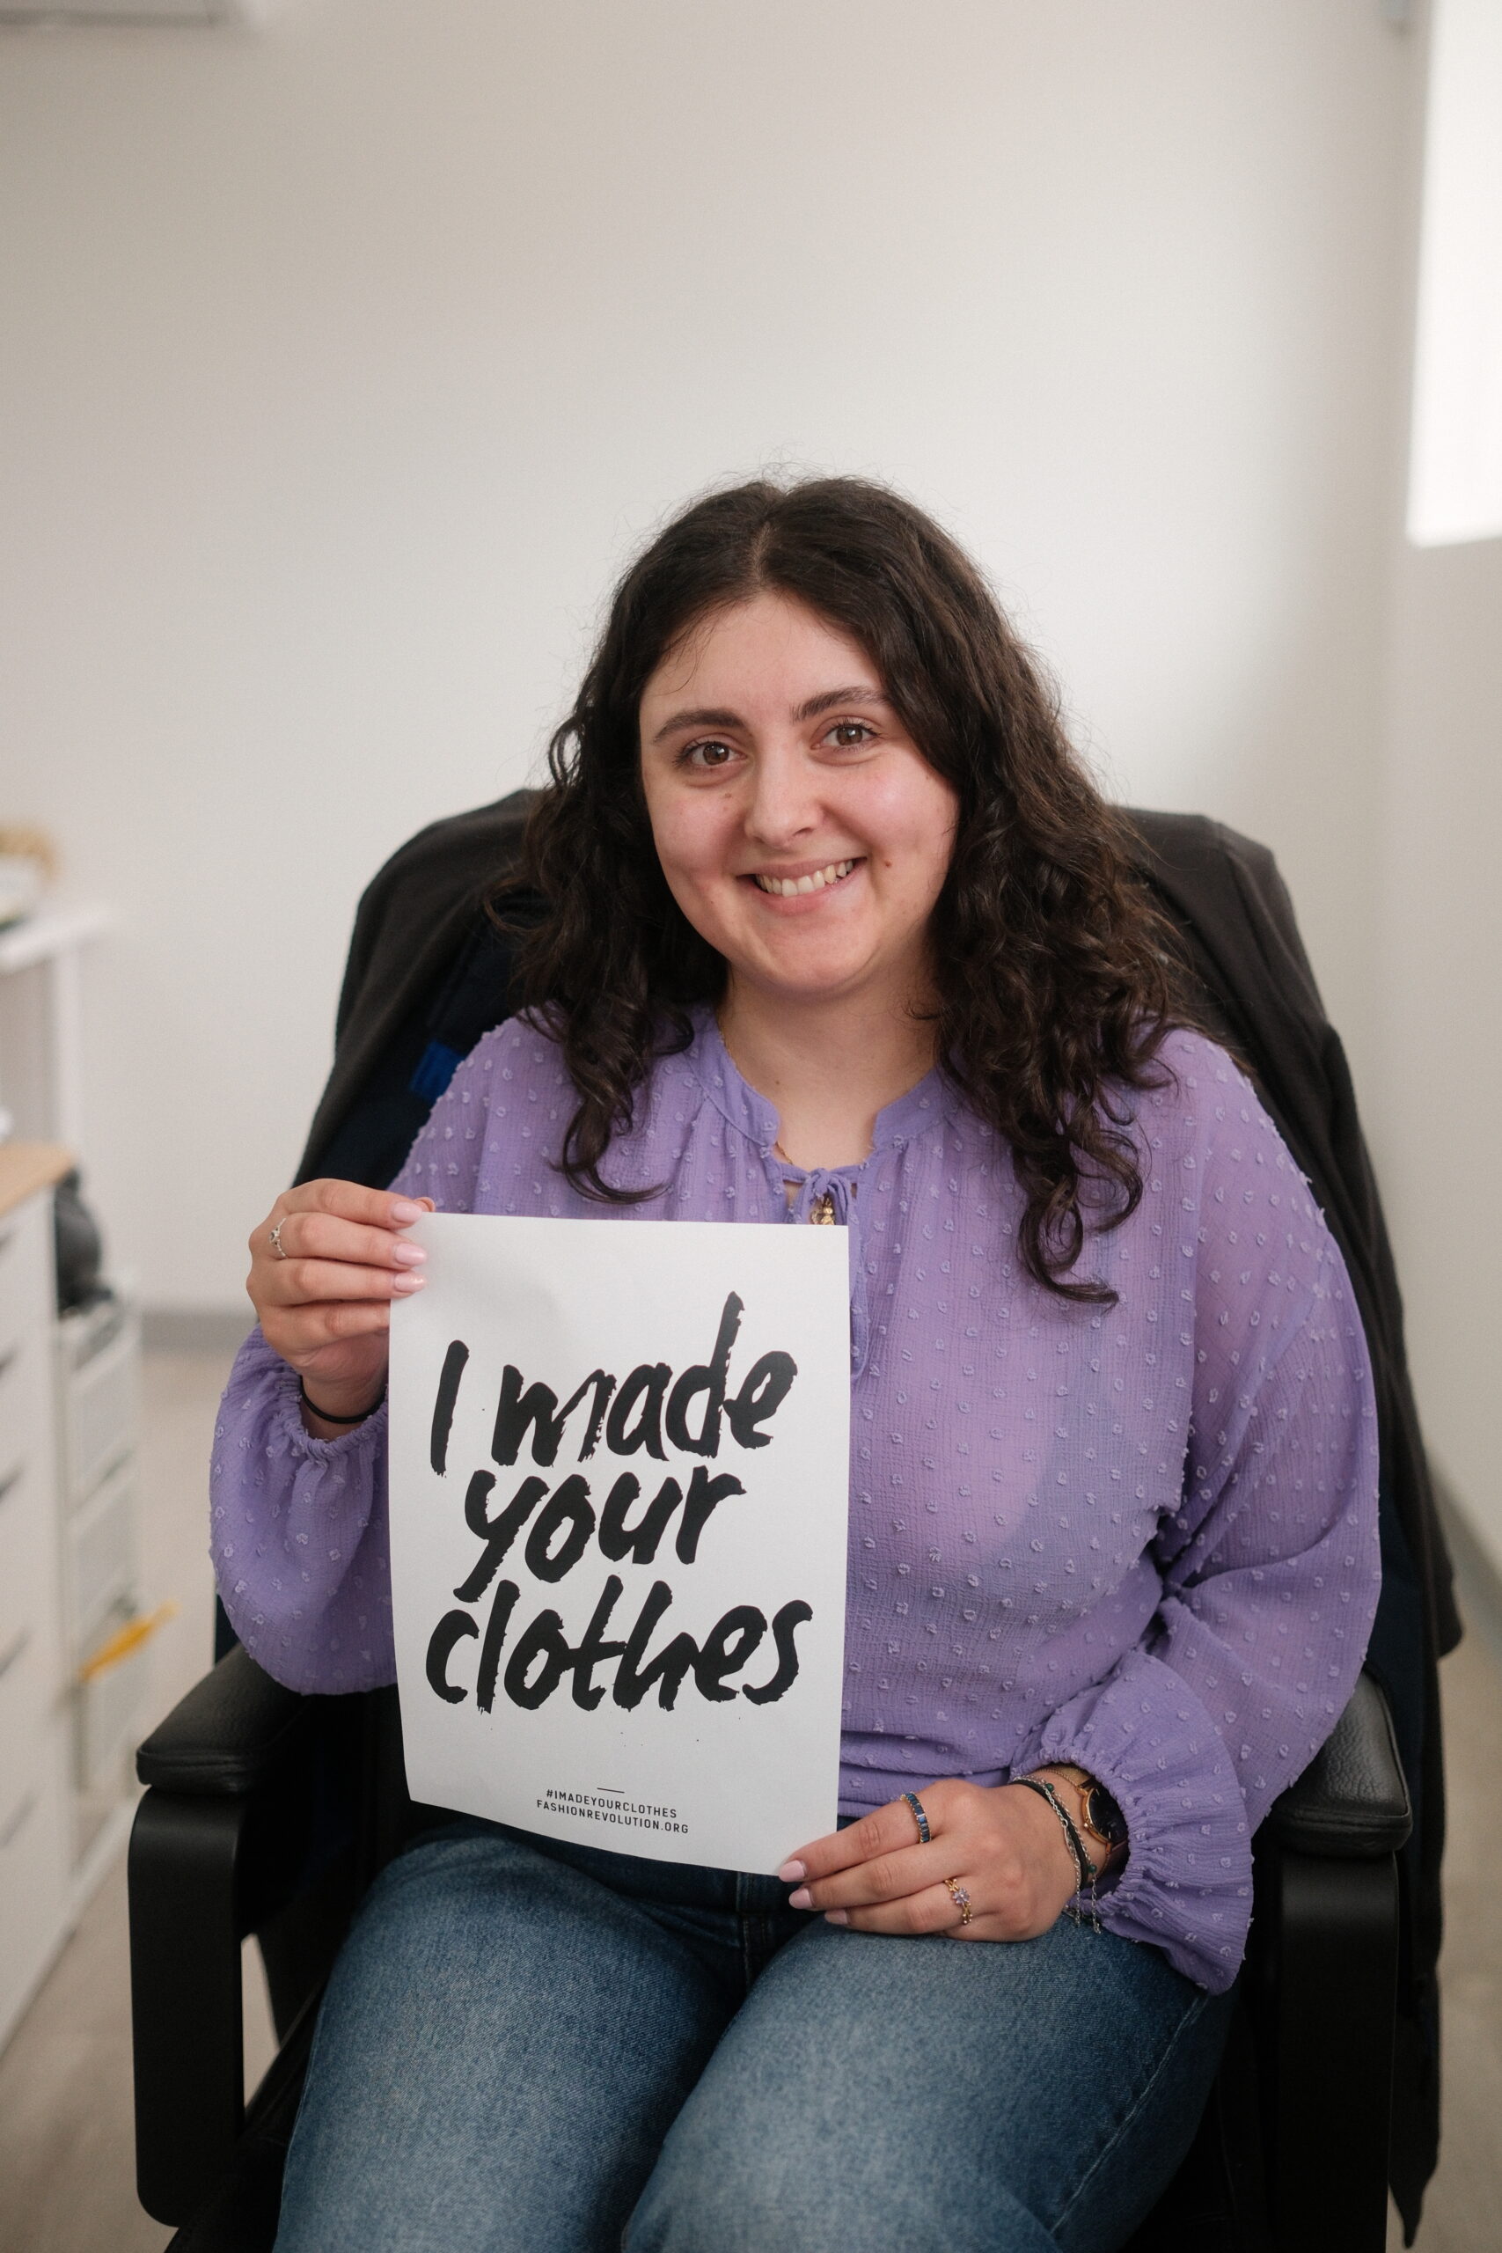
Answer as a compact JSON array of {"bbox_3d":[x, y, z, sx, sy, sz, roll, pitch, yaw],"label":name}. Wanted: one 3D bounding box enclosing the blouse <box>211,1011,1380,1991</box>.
[{"bbox_3d":[0.032,0.167,1.579,0.560,0.450,0.350,1,8,9],"label":"blouse"}]

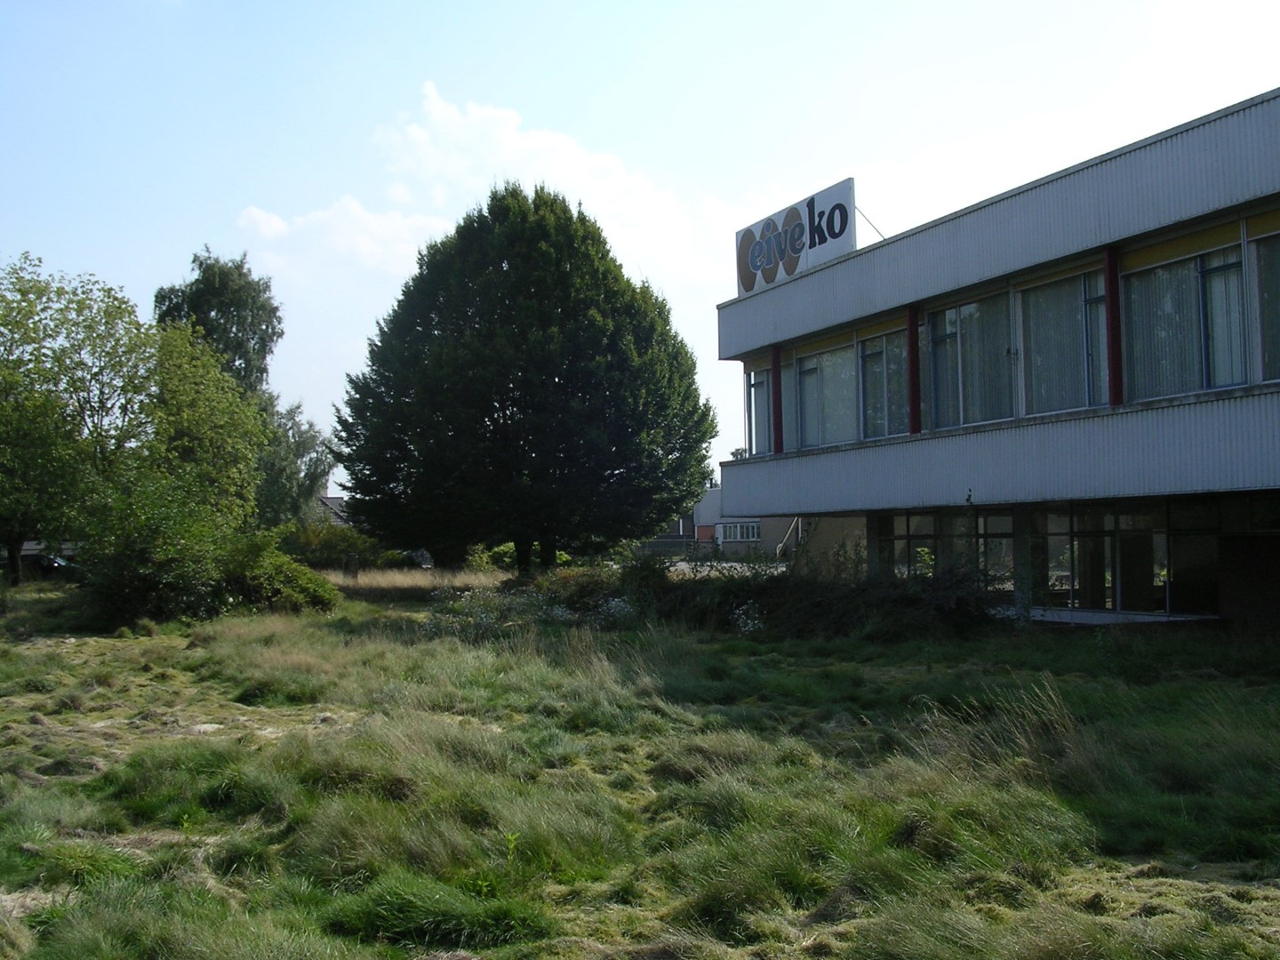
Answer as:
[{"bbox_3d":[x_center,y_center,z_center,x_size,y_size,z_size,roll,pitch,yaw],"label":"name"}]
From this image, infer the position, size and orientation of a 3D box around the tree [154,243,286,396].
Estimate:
[{"bbox_3d":[-21.460,-3.400,71.630,7.000,17.150,7.000,-1,-3,-17],"label":"tree"}]

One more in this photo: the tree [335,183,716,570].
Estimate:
[{"bbox_3d":[-4.070,-3.530,51.680,14.060,14.910,13.500,-1,-2,-4],"label":"tree"}]

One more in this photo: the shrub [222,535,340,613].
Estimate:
[{"bbox_3d":[-8.650,2.300,33.960,2.860,1.920,2.500,-1,-3,-14],"label":"shrub"}]

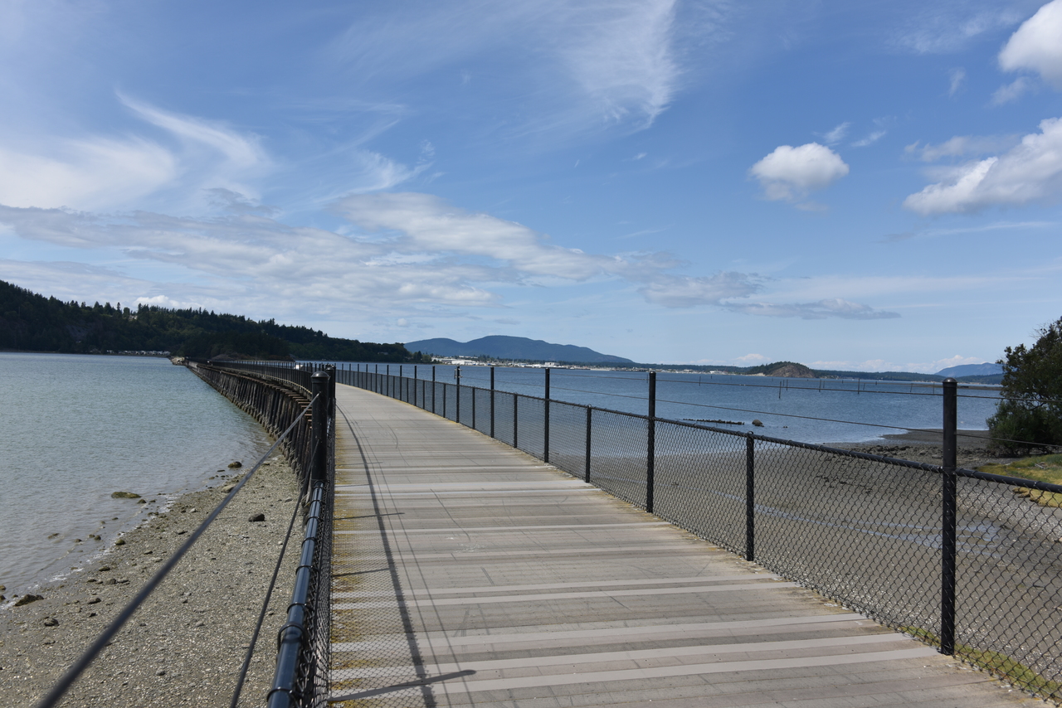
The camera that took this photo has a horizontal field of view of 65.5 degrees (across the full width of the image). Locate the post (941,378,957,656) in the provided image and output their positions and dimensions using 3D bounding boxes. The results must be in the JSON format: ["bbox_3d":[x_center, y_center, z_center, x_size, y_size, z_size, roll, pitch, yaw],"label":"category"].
[{"bbox_3d":[2.499,0.964,4.931,0.075,1.642,0.075,1,-1,-13],"label":"post"}]

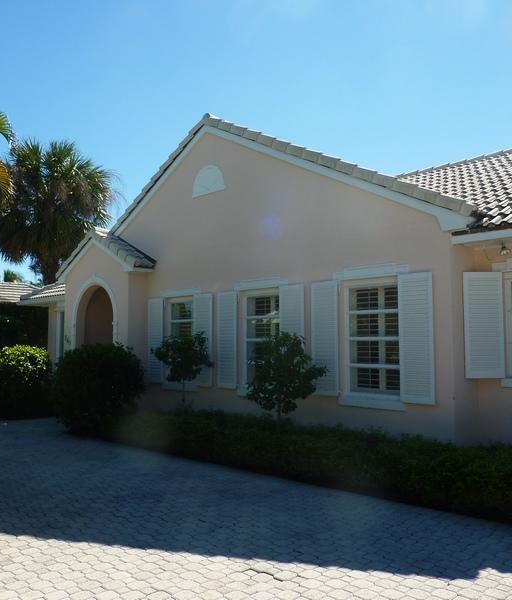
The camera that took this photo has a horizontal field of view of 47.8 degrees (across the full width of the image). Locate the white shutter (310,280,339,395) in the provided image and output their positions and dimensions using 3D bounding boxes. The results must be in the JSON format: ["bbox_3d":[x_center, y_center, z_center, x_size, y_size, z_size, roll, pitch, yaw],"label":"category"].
[{"bbox_3d":[0.984,0.541,8.256,0.465,1.620,0.050,-4,-6,44],"label":"white shutter"}]

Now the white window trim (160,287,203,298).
[{"bbox_3d":[-1.365,-0.130,10.576,0.060,0.149,1.226,4,-6,-45],"label":"white window trim"}]

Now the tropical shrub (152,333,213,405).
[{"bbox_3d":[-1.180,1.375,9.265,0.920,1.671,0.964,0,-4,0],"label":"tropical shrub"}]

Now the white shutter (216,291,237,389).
[{"bbox_3d":[-0.500,0.670,9.709,0.475,1.620,0.050,-4,-6,44],"label":"white shutter"}]

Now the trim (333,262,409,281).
[{"bbox_3d":[1.527,-0.391,7.828,1.200,0.155,0.070,-4,-6,44],"label":"trim"}]

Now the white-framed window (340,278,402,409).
[{"bbox_3d":[1.552,0.567,7.792,1.030,1.740,0.140,-4,-6,44],"label":"white-framed window"}]

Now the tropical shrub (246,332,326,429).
[{"bbox_3d":[0.404,1.283,7.650,1.050,1.700,1.000,0,-4,0],"label":"tropical shrub"}]

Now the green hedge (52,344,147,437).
[{"bbox_3d":[-2.831,1.590,10.453,1.550,1.530,1.620,4,-6,-45],"label":"green hedge"}]

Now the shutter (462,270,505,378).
[{"bbox_3d":[2.775,0.308,7.035,0.466,1.286,0.050,-1,-4,3],"label":"shutter"}]

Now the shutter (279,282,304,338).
[{"bbox_3d":[0.547,0.579,8.565,0.454,1.600,0.050,-4,-5,39],"label":"shutter"}]

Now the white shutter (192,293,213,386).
[{"bbox_3d":[-0.908,0.696,10.021,0.448,1.586,0.050,-4,-5,38],"label":"white shutter"}]

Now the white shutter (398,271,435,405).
[{"bbox_3d":[1.987,0.464,7.131,0.442,1.607,0.050,-4,-5,39],"label":"white shutter"}]

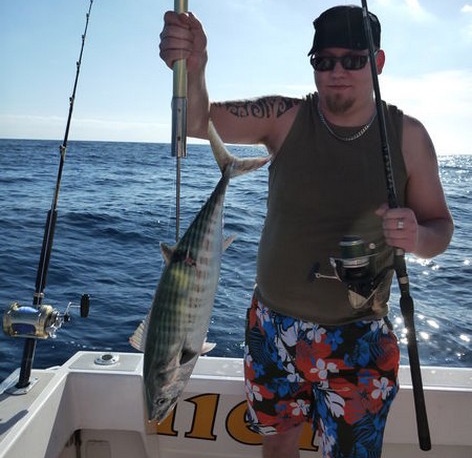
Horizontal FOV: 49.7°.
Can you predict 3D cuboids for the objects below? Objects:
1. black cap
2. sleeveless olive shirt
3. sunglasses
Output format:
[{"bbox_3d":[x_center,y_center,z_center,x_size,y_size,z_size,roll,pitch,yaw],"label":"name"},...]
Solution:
[{"bbox_3d":[0.297,-0.534,1.381,0.178,0.140,0.255,1,9,-3],"label":"black cap"},{"bbox_3d":[0.274,-0.066,1.436,0.410,0.640,0.300,4,9,12],"label":"sleeveless olive shirt"},{"bbox_3d":[0.286,-0.435,1.343,0.148,0.050,0.140,5,17,20],"label":"sunglasses"}]

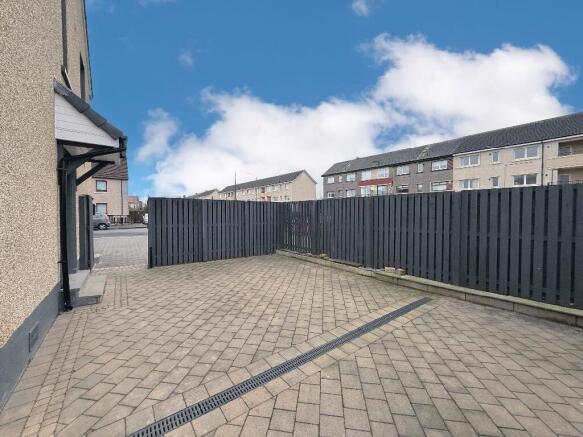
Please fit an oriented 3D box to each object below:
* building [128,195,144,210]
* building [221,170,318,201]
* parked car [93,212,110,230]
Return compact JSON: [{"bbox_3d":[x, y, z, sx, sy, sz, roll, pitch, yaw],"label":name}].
[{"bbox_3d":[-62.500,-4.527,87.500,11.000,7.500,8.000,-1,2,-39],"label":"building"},{"bbox_3d":[-10.000,-5.860,70.300,7.800,11.000,42.300,-1,2,-39],"label":"building"},{"bbox_3d":[-17.200,0.234,19.100,3.950,1.480,1.700,-1,2,-41],"label":"parked car"}]

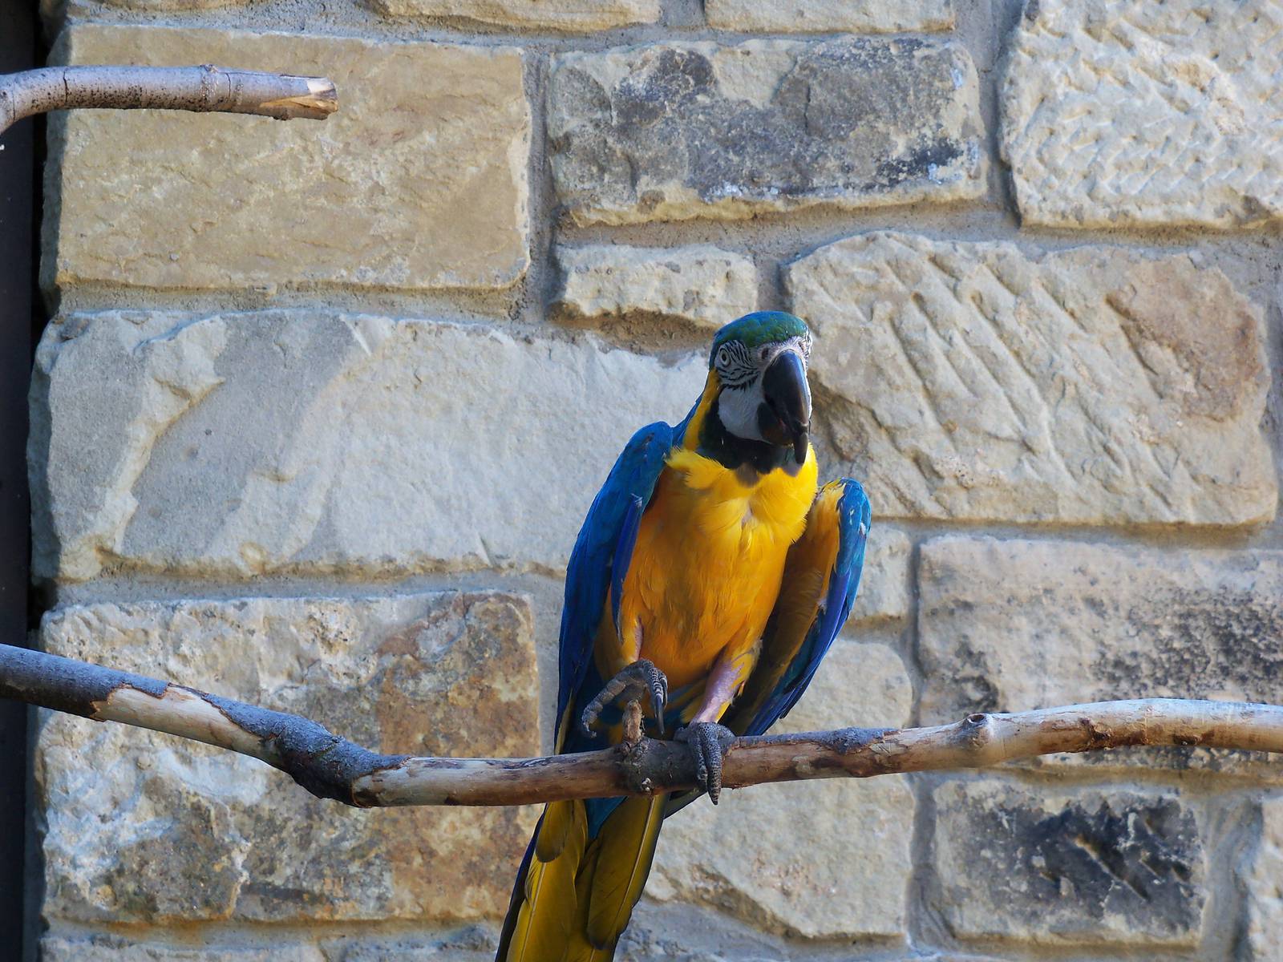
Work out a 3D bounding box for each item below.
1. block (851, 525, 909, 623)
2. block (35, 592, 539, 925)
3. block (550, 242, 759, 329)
[{"bbox_3d":[0.156,0.074,2.932,0.090,0.071,0.100,0,-6,4],"label":"block"},{"bbox_3d":[-0.254,0.214,2.981,0.373,0.244,0.170,0,-6,4],"label":"block"},{"bbox_3d":[0.015,-0.138,2.969,0.149,0.062,0.110,0,-6,4],"label":"block"}]

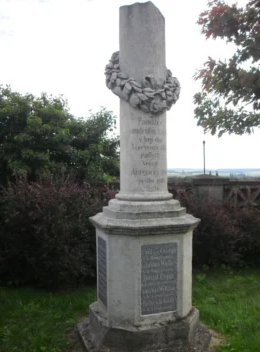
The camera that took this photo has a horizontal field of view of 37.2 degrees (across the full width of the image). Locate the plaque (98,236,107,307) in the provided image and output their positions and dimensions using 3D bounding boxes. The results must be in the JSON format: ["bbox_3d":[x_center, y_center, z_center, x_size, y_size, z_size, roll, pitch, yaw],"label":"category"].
[{"bbox_3d":[-0.262,0.937,3.816,0.030,0.635,0.347,0,0,-18],"label":"plaque"}]

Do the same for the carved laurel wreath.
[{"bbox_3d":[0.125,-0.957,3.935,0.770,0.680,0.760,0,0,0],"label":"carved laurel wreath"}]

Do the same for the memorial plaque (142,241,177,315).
[{"bbox_3d":[0.266,0.934,3.542,0.347,0.635,0.030,0,0,-18],"label":"memorial plaque"}]

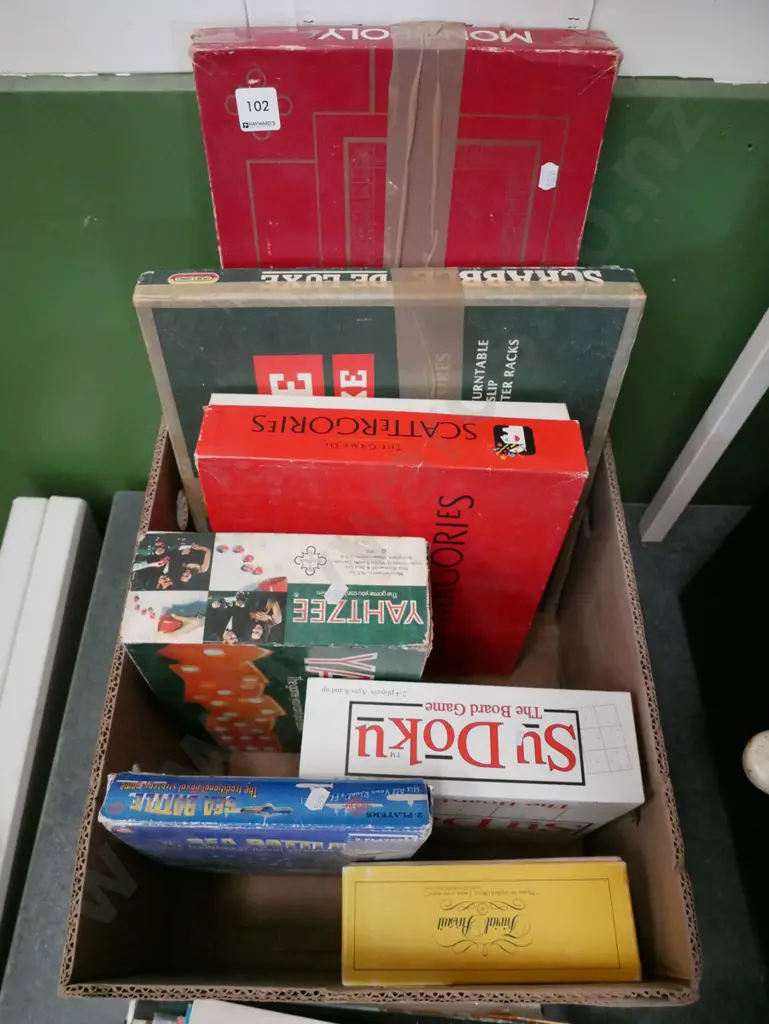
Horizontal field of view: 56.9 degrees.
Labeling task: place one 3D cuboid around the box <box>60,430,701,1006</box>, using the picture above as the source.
[{"bbox_3d":[-0.001,0.132,0.641,0.392,0.234,0.490,0,61,0],"label":"box"}]

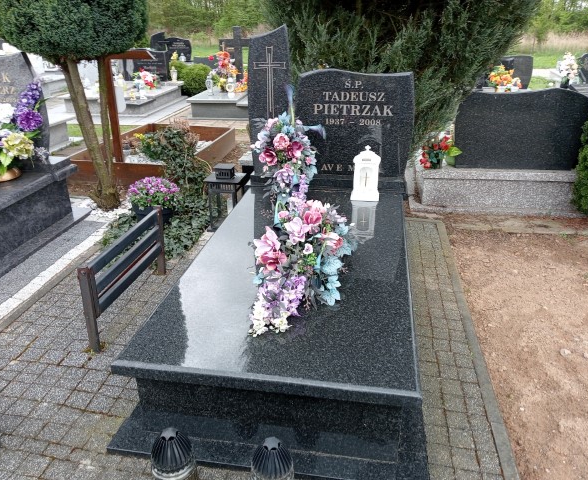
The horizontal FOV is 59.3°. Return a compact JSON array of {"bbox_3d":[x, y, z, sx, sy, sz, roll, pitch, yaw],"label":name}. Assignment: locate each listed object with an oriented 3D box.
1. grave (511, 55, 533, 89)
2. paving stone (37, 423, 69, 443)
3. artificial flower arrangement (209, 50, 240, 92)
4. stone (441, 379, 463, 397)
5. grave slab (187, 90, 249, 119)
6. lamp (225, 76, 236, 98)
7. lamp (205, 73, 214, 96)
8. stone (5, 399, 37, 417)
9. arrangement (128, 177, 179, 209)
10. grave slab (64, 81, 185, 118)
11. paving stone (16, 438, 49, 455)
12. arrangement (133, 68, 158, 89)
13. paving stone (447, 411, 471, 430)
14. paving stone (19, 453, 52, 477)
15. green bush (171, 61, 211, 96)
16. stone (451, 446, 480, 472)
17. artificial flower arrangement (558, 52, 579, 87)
[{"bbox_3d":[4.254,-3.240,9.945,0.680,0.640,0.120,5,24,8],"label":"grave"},{"bbox_3d":[-0.894,0.746,1.938,0.092,0.060,0.085,5,23,10],"label":"paving stone"},{"bbox_3d":[-1.129,-2.789,8.604,0.436,0.619,0.345,4,23,8],"label":"artificial flower arrangement"},{"bbox_3d":[0.724,0.704,2.385,0.100,0.060,0.100,5,24,8],"label":"stone"},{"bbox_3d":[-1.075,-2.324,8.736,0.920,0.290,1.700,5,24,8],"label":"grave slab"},{"bbox_3d":[-1.010,-2.427,8.224,0.155,0.310,0.140,5,24,8],"label":"lamp"},{"bbox_3d":[-1.367,-2.509,8.346,0.125,0.340,0.125,5,24,8],"label":"lamp"},{"bbox_3d":[-1.143,0.736,2.190,0.100,0.060,0.100,5,24,8],"label":"stone"},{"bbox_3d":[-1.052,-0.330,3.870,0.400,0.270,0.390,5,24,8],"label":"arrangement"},{"bbox_3d":[-2.729,-2.421,8.789,1.298,0.274,2.333,3,23,5],"label":"grave slab"},{"bbox_3d":[-0.937,0.772,1.876,0.095,0.060,0.052,5,24,11],"label":"paving stone"},{"bbox_3d":[-2.580,-2.756,8.889,0.396,0.325,0.284,4,23,8],"label":"arrangement"},{"bbox_3d":[0.693,0.787,2.199,0.100,0.060,0.100,5,24,8],"label":"paving stone"},{"bbox_3d":[-0.898,0.806,1.796,0.094,0.060,0.088,5,23,10],"label":"paving stone"},{"bbox_3d":[-1.984,-3.116,10.000,0.760,0.640,0.740,5,24,8],"label":"green bush"},{"bbox_3d":[0.603,0.799,1.828,0.084,0.060,0.095,4,23,8],"label":"stone"},{"bbox_3d":[5.287,-3.274,9.950,0.420,0.680,0.400,5,24,8],"label":"artificial flower arrangement"}]

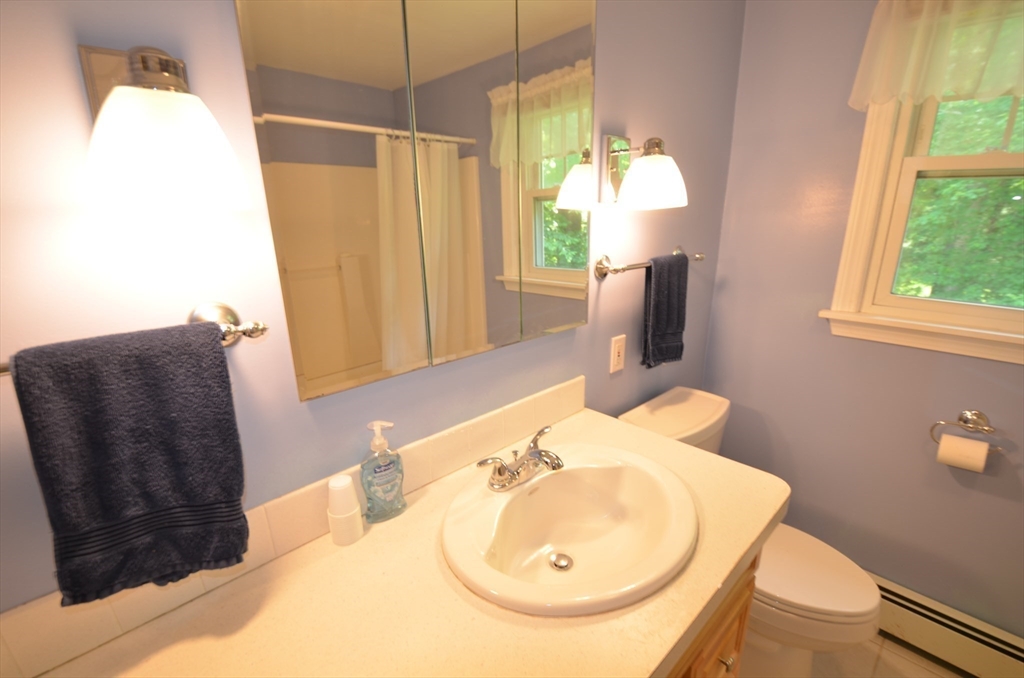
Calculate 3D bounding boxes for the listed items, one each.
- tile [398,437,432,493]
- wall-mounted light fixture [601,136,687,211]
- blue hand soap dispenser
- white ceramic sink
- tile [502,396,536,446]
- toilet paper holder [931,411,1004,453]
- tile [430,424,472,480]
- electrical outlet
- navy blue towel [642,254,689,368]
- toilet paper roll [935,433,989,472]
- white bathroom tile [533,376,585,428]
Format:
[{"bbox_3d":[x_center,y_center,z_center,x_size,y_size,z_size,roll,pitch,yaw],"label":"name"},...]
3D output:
[{"bbox_3d":[-0.219,0.275,0.896,0.106,0.106,0.008,-16,22,-40],"label":"tile"},{"bbox_3d":[0.354,-0.440,1.111,0.170,0.193,0.205,-15,21,-40],"label":"wall-mounted light fixture"},{"bbox_3d":[-0.251,0.252,0.819,0.050,0.196,0.080,10,20,34],"label":"blue hand soap dispenser"},{"bbox_3d":[0.122,0.411,0.863,0.520,0.190,0.440,-16,22,-40],"label":"white ceramic sink"},{"bbox_3d":[0.016,0.210,1.103,0.109,0.093,0.011,-15,21,-40],"label":"tile"},{"bbox_3d":[1.376,0.271,1.284,0.075,0.106,0.158,-15,21,-40],"label":"toilet paper holder"},{"bbox_3d":[-0.141,0.253,0.965,0.106,0.106,0.008,-16,22,-40],"label":"tile"},{"bbox_3d":[0.342,0.049,1.370,0.073,0.117,0.008,-16,22,-40],"label":"electrical outlet"},{"bbox_3d":[0.503,-0.091,1.399,0.225,0.350,0.055,-16,22,-40],"label":"navy blue towel"},{"bbox_3d":[1.374,0.347,1.295,0.100,0.100,0.105,-16,22,-40],"label":"toilet paper roll"},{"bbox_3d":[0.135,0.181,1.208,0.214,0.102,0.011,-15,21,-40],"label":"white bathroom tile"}]

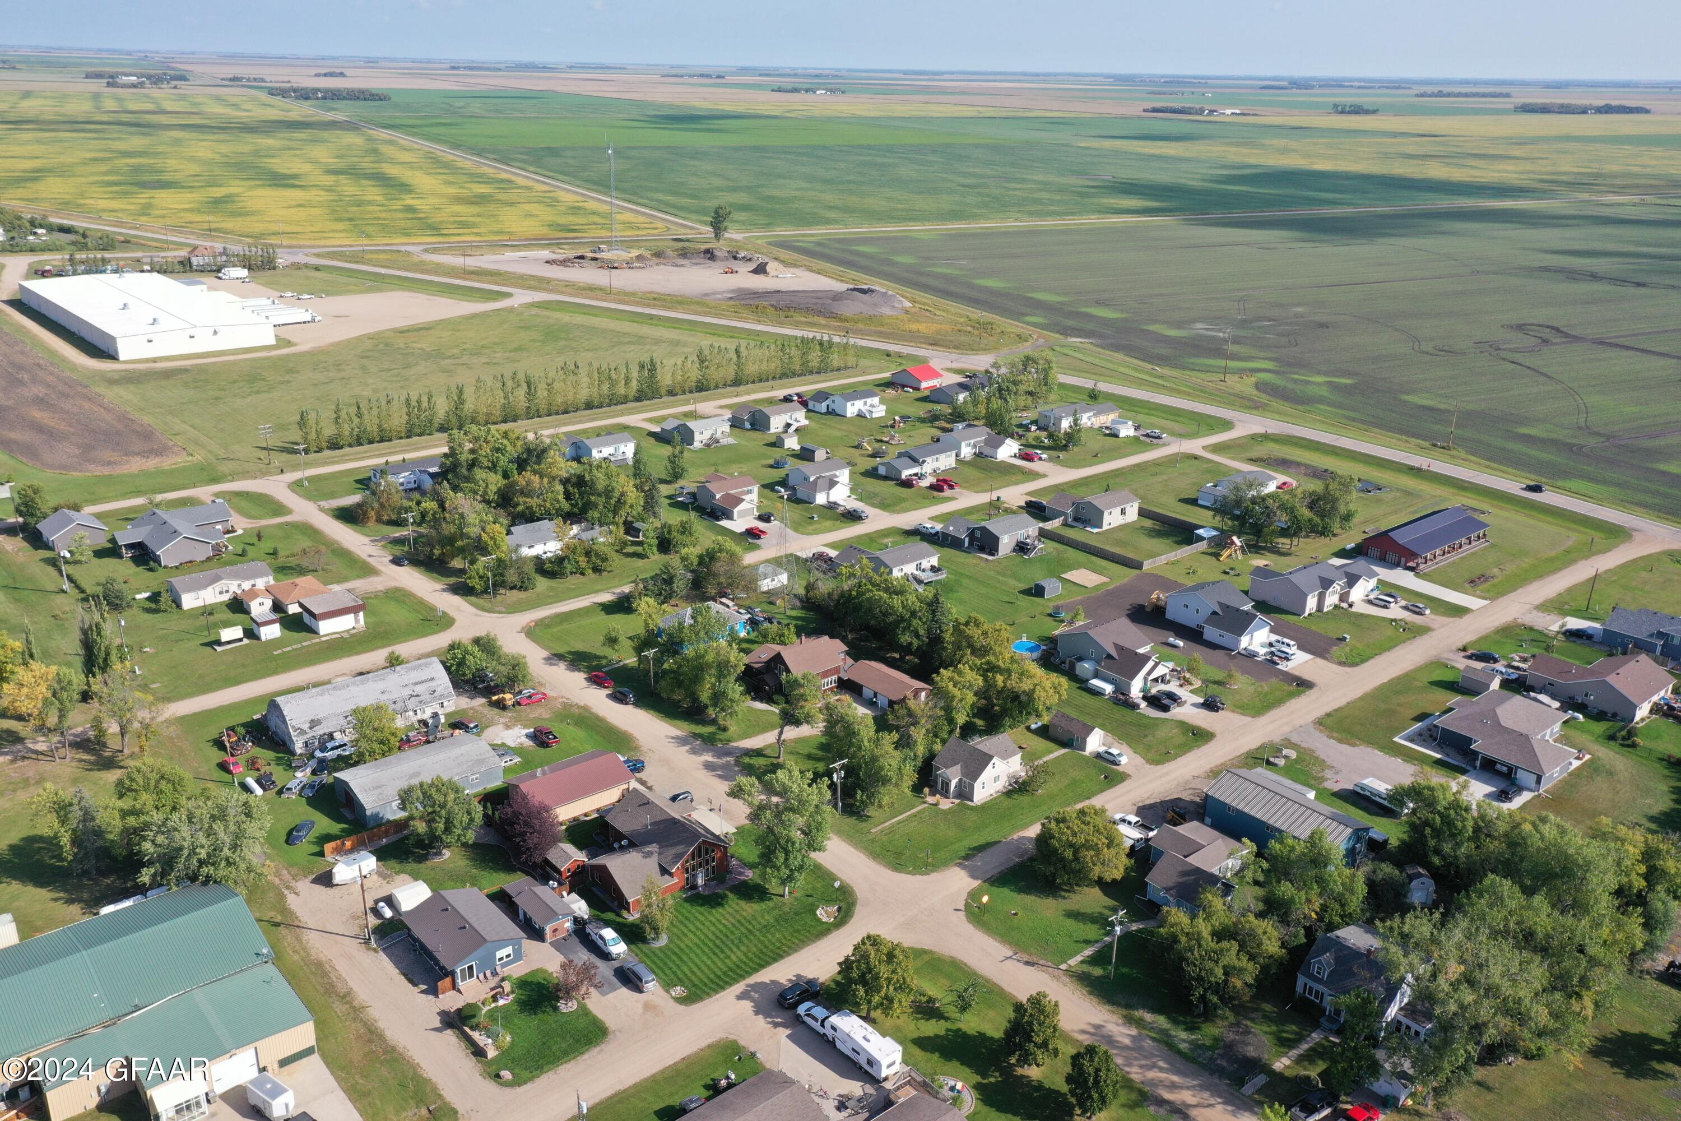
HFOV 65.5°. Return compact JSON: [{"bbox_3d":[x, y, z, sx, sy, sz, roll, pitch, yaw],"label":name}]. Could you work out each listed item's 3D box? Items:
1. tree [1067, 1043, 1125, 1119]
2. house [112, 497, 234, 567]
[{"bbox_3d":[26.058,54.076,134.991,5.100,9.000,5.100,1,21,0],"label":"tree"},{"bbox_3d":[-144.890,-6.425,287.102,24.300,6.000,25.500,-16,27,-38],"label":"house"}]

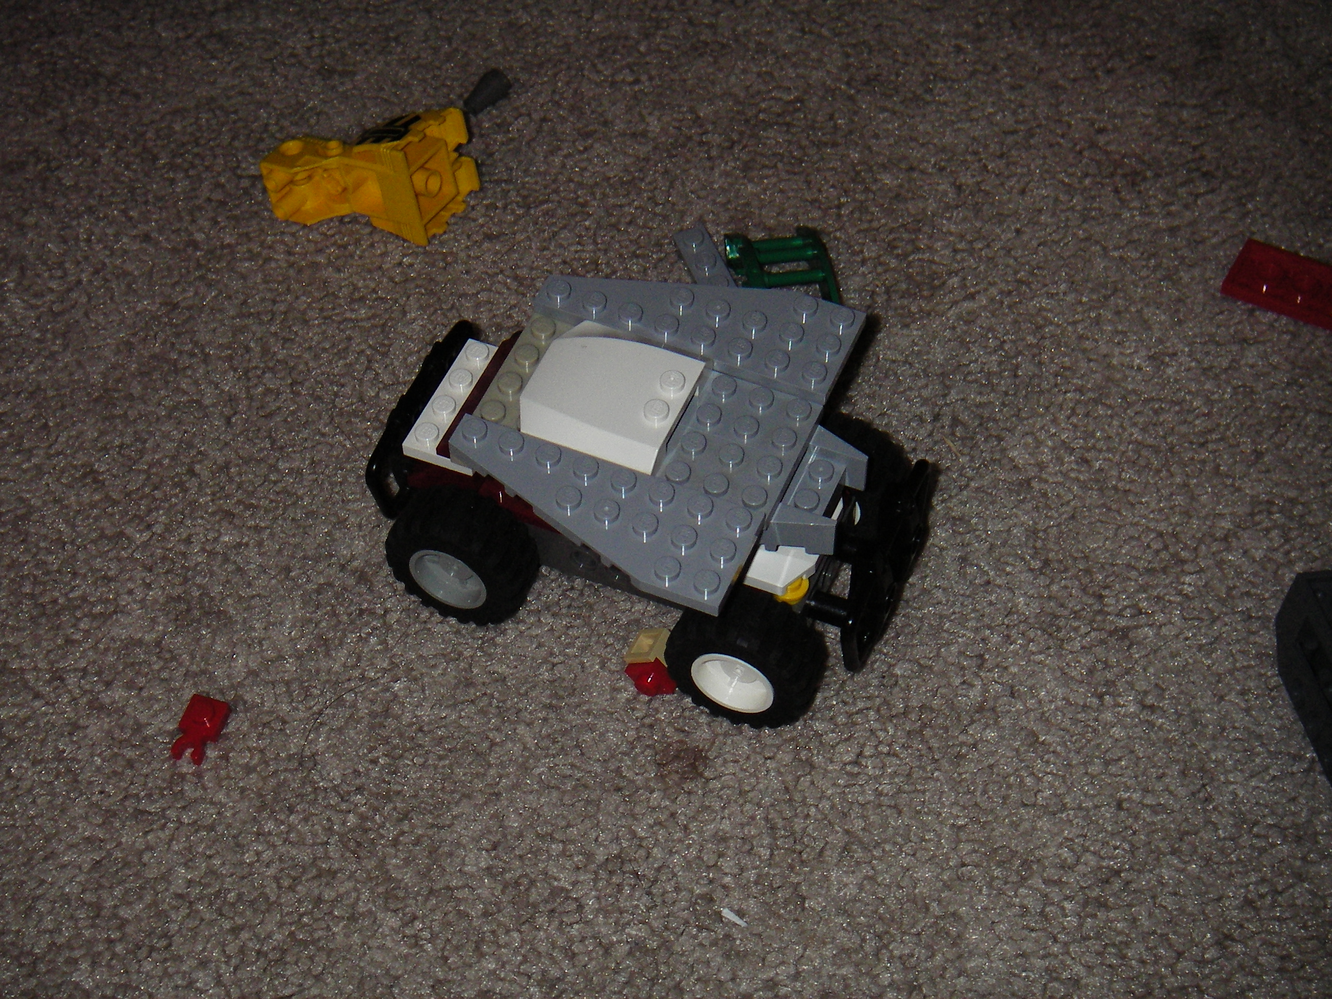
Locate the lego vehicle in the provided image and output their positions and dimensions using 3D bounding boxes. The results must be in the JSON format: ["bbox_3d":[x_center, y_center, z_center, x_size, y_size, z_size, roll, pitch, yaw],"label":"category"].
[{"bbox_3d":[-0.002,-0.005,0.498,0.112,0.053,0.080,19,54,14],"label":"lego vehicle"}]

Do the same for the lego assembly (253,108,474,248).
[{"bbox_3d":[-0.068,-0.078,0.574,0.051,0.024,0.026,6,52,4],"label":"lego assembly"}]

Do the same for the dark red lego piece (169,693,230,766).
[{"bbox_3d":[-0.094,0.047,0.488,0.008,0.005,0.012,16,54,12],"label":"dark red lego piece"}]

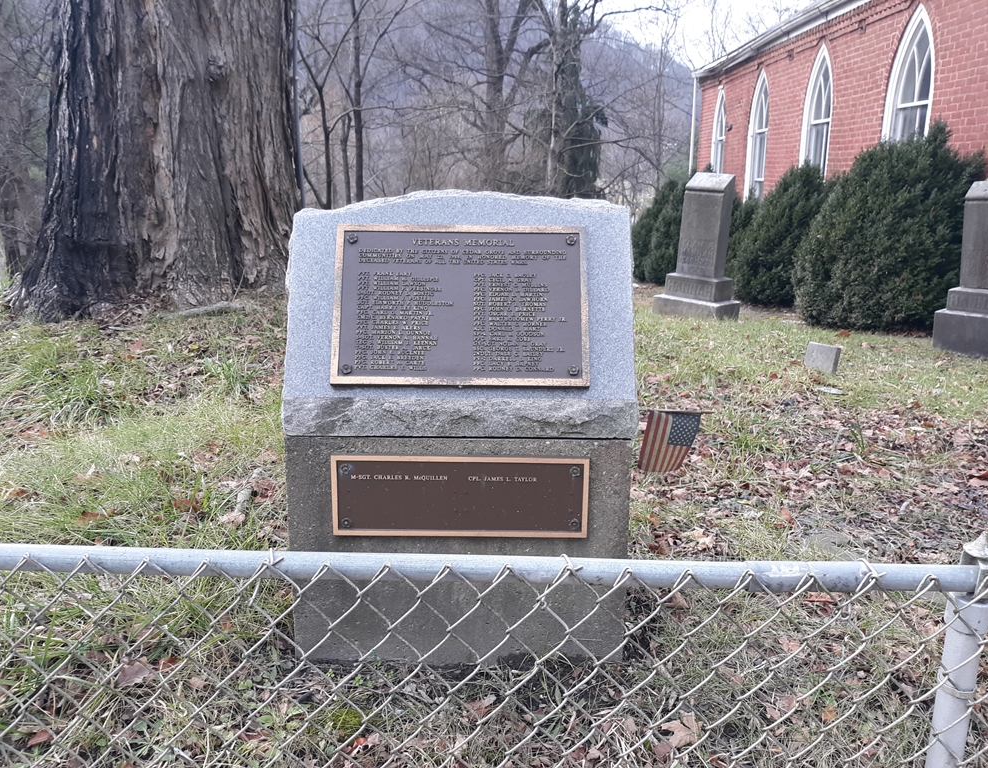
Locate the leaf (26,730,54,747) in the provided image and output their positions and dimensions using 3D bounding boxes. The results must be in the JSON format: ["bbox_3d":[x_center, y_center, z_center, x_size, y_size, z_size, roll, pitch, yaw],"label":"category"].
[{"bbox_3d":[-1.223,0.957,2.233,0.075,0.015,0.038,-10,18,-34],"label":"leaf"}]

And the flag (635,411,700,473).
[{"bbox_3d":[0.648,0.216,3.060,0.228,0.235,0.060,0,15,0],"label":"flag"}]

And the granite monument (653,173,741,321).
[{"bbox_3d":[1.807,-1.217,7.208,0.599,1.199,0.420,15,21,39],"label":"granite monument"}]

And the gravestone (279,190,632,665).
[{"bbox_3d":[-0.099,0.124,2.706,1.062,1.468,0.480,0,15,2],"label":"gravestone"}]

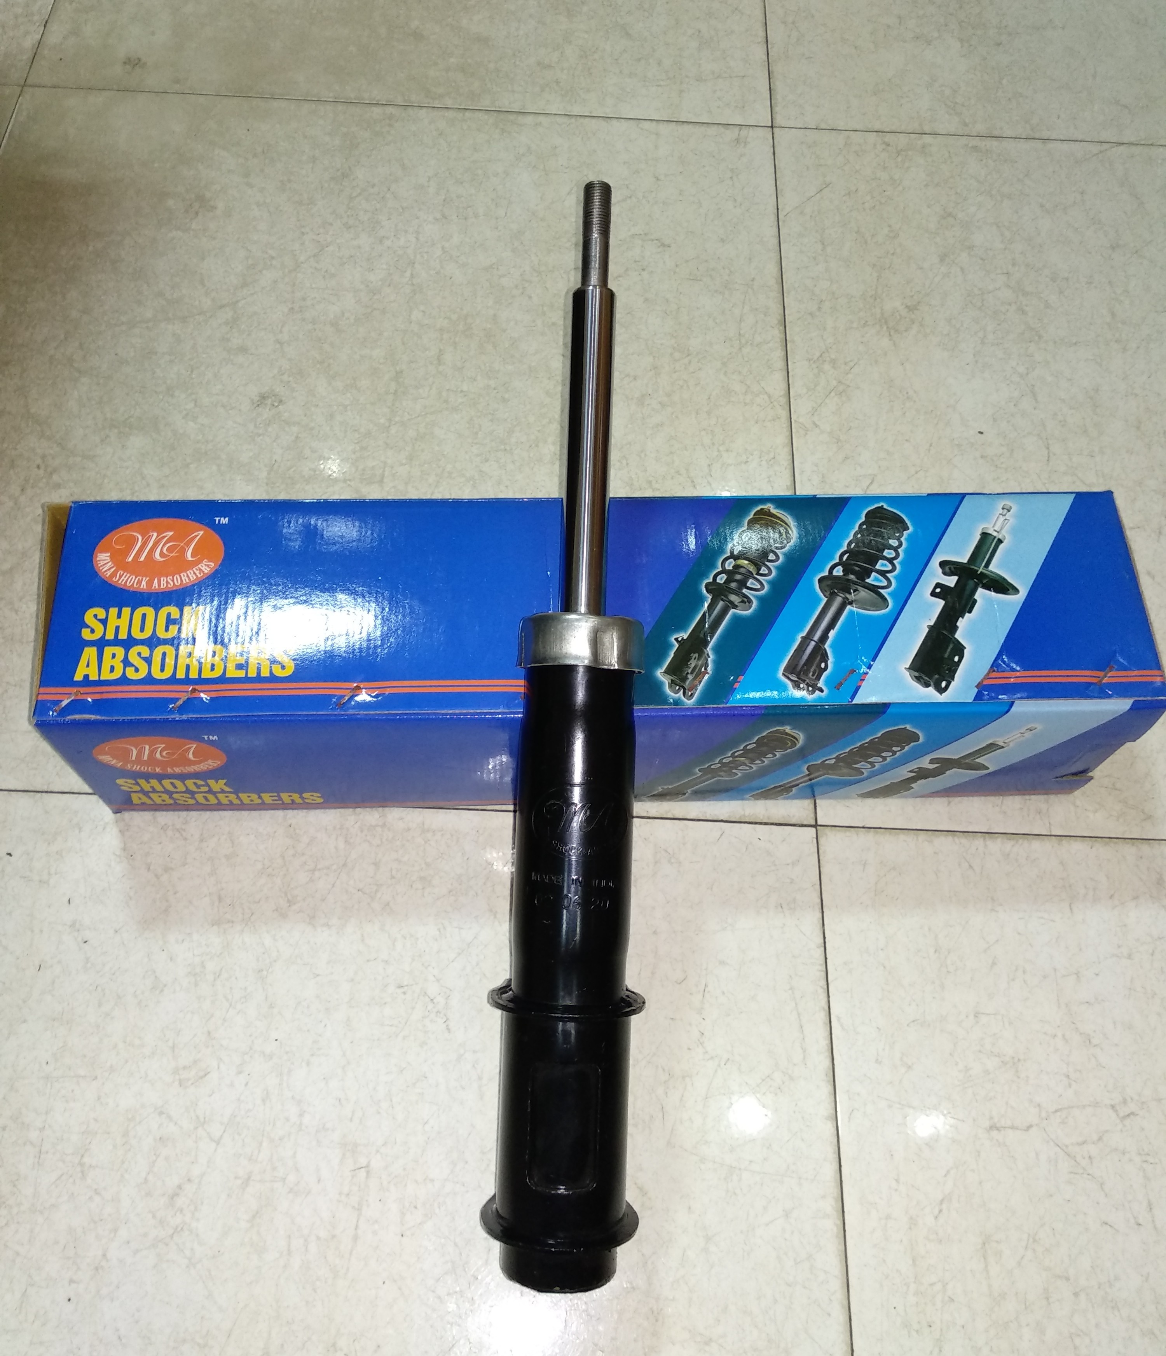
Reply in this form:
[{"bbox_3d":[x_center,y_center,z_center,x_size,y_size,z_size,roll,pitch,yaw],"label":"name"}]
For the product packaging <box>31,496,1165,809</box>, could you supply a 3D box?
[{"bbox_3d":[0.010,-0.012,0.651,0.557,0.125,0.125,-1,63,-3],"label":"product packaging"}]

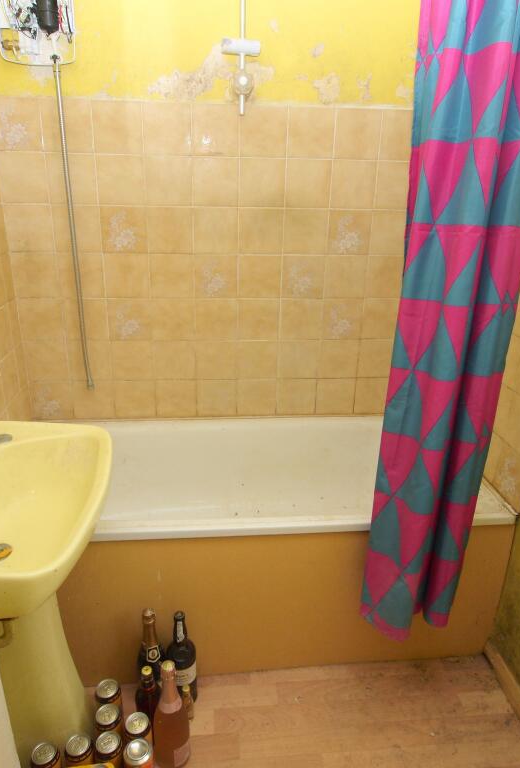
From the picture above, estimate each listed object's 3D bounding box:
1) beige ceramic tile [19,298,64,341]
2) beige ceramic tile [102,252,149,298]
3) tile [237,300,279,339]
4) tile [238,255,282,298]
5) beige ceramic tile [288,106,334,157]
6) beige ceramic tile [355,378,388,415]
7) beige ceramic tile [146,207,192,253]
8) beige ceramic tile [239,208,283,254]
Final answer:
[{"bbox_3d":[-0.763,-0.223,1.860,0.151,0.151,0.010,-1,22,-5],"label":"beige ceramic tile"},{"bbox_3d":[-0.455,-0.370,1.832,0.151,0.151,0.010,-1,22,-5],"label":"beige ceramic tile"},{"bbox_3d":[-0.001,-0.233,1.920,0.151,0.151,0.009,-1,21,-5],"label":"tile"},{"bbox_3d":[0.002,-0.373,1.859,0.150,0.150,0.010,-1,21,-5],"label":"tile"},{"bbox_3d":[0.165,-0.807,1.720,0.151,0.151,0.010,-1,22,-5],"label":"beige ceramic tile"},{"bbox_3d":[0.446,0.045,2.067,0.150,0.150,0.010,-1,22,-5],"label":"beige ceramic tile"},{"bbox_3d":[-0.297,-0.513,1.776,0.150,0.150,0.010,-1,22,-5],"label":"beige ceramic tile"},{"bbox_3d":[0.005,-0.515,1.804,0.150,0.150,0.010,-1,21,-5],"label":"beige ceramic tile"}]

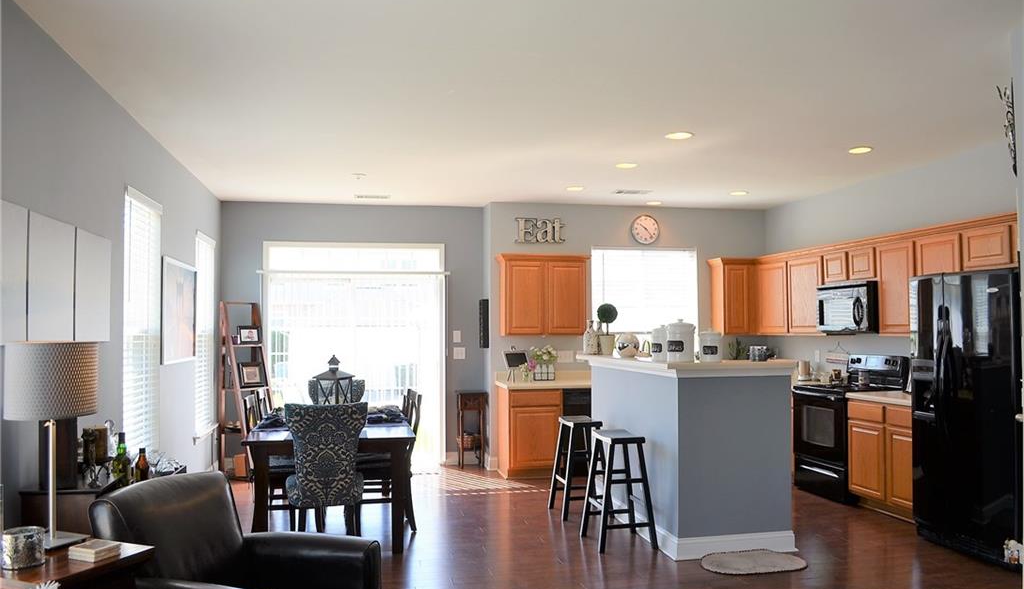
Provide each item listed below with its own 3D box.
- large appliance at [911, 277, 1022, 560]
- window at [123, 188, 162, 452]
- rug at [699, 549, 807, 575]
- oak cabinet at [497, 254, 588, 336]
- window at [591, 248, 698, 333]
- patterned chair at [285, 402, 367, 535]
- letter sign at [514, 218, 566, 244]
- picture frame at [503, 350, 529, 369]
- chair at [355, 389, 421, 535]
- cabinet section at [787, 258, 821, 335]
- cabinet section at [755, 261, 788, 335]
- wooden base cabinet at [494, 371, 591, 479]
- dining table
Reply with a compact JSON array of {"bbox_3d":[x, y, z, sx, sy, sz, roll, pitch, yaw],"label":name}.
[{"bbox_3d":[3.210,0.753,4.946,0.775,1.787,0.856,0,-2,-12],"label":"large appliance"},{"bbox_3d":[-2.381,0.238,4.969,0.080,1.750,0.880,0,-2,-12],"label":"window"},{"bbox_3d":[1.493,1.646,4.711,0.690,0.025,0.380,0,-2,-12],"label":"rug"},{"bbox_3d":[0.327,0.015,7.921,0.880,0.820,0.350,0,-2,-12],"label":"oak cabinet"},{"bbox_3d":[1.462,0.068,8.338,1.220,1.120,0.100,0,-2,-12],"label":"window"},{"bbox_3d":[-1.188,1.183,4.965,0.510,0.990,0.630,0,-3,-12],"label":"patterned chair"},{"bbox_3d":[0.300,-0.657,8.009,0.530,0.260,0.040,0,-3,-12],"label":"letter sign"},{"bbox_3d":[0.043,0.660,7.747,0.265,0.200,0.040,1,-21,-36],"label":"picture frame"},{"bbox_3d":[-0.939,1.230,5.702,0.510,0.970,0.470,0,-2,-17],"label":"chair"},{"bbox_3d":[2.995,0.014,7.466,0.325,0.760,0.580,0,-3,-12],"label":"cabinet section"},{"bbox_3d":[2.872,0.041,8.058,0.325,0.760,0.630,0,-3,-12],"label":"cabinet section"},{"bbox_3d":[0.398,1.297,7.659,1.050,0.980,0.620,0,-3,-12],"label":"wooden base cabinet"},{"bbox_3d":[-1.302,1.314,5.550,1.043,0.765,1.591,0,-2,-12],"label":"dining table"}]

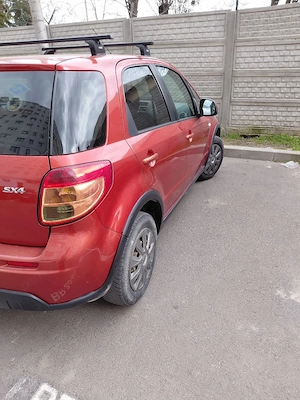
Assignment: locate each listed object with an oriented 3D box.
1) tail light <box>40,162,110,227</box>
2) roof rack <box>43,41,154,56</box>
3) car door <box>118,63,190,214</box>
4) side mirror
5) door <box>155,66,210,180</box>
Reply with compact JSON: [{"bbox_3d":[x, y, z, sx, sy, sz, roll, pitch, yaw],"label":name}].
[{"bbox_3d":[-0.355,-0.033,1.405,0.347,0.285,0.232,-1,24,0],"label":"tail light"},{"bbox_3d":[-0.487,-1.307,2.547,1.130,0.105,0.090,8,25,20],"label":"roof rack"},{"bbox_3d":[0.020,-0.398,2.182,0.270,1.170,1.120,8,25,20],"label":"car door"},{"bbox_3d":[0.647,-1.006,3.141,0.200,0.175,0.130,8,25,20],"label":"side mirror"},{"bbox_3d":[0.353,-0.742,2.973,0.270,1.180,1.160,8,25,20],"label":"door"}]

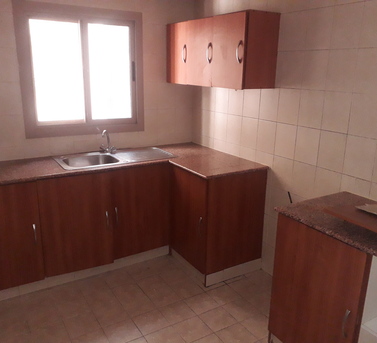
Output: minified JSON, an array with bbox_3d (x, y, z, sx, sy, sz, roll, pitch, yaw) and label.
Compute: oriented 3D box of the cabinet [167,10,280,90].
[{"bbox_3d":[0.229,-0.990,3.011,0.319,0.523,1.136,-8,18,-30],"label":"cabinet"}]

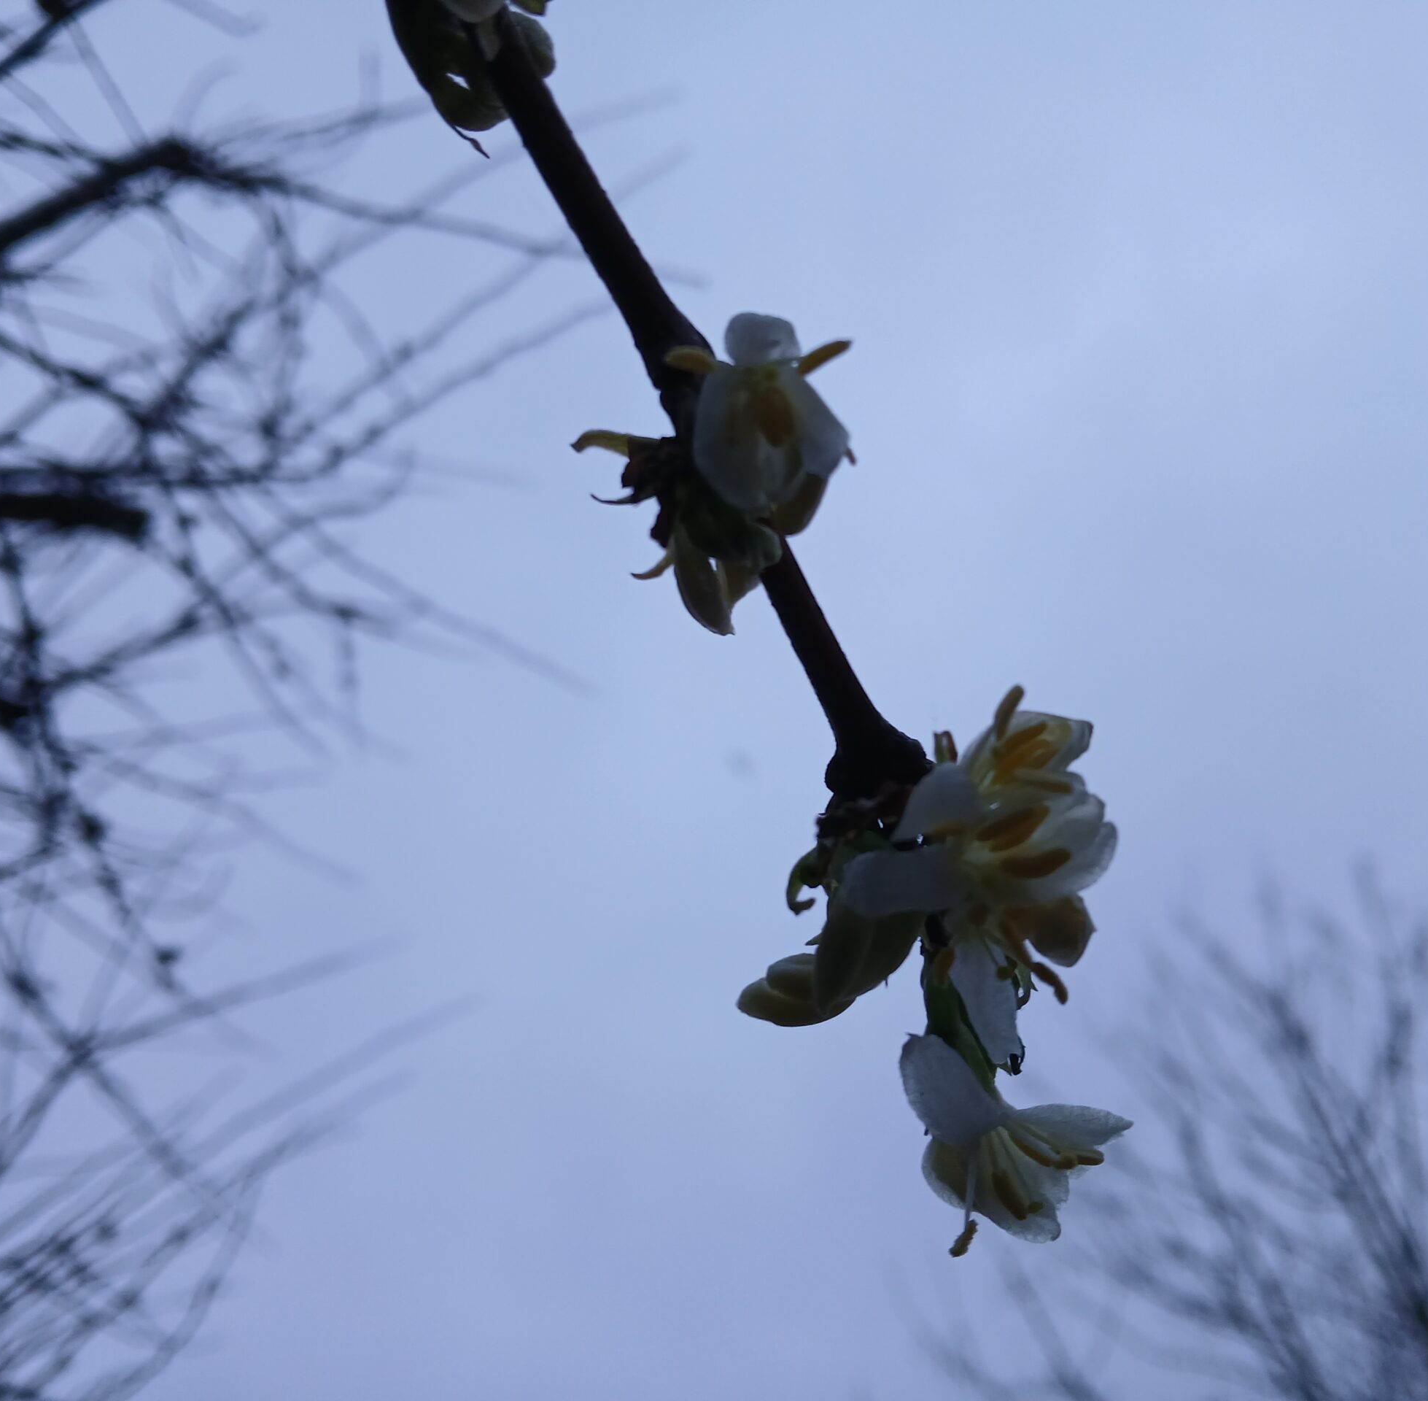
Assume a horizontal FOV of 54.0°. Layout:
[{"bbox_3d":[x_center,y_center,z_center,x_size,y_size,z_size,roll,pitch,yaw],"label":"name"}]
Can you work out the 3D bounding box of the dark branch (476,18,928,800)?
[{"bbox_3d":[-0.002,-0.026,0.126,0.009,0.077,0.007,-27,-5,0],"label":"dark branch"}]

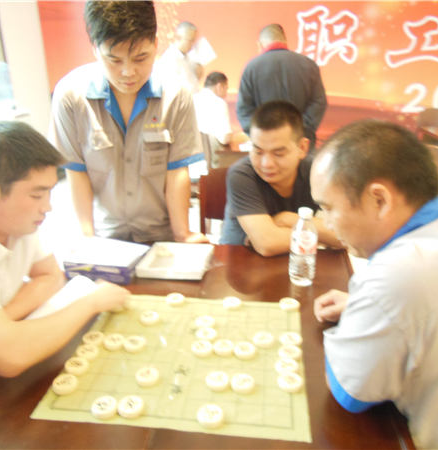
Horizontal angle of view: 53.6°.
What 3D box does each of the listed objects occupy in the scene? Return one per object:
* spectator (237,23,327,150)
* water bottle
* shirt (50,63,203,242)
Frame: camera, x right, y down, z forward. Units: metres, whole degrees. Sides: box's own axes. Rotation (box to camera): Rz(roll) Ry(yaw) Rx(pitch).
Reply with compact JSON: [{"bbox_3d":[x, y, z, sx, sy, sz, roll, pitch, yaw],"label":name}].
[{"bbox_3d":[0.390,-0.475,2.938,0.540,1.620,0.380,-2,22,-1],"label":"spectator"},{"bbox_3d":[0.226,0.058,1.167,0.068,0.217,0.068,-2,22,0],"label":"water bottle"},{"bbox_3d":[-0.292,-0.233,1.430,0.460,0.610,0.290,-4,33,-6],"label":"shirt"}]

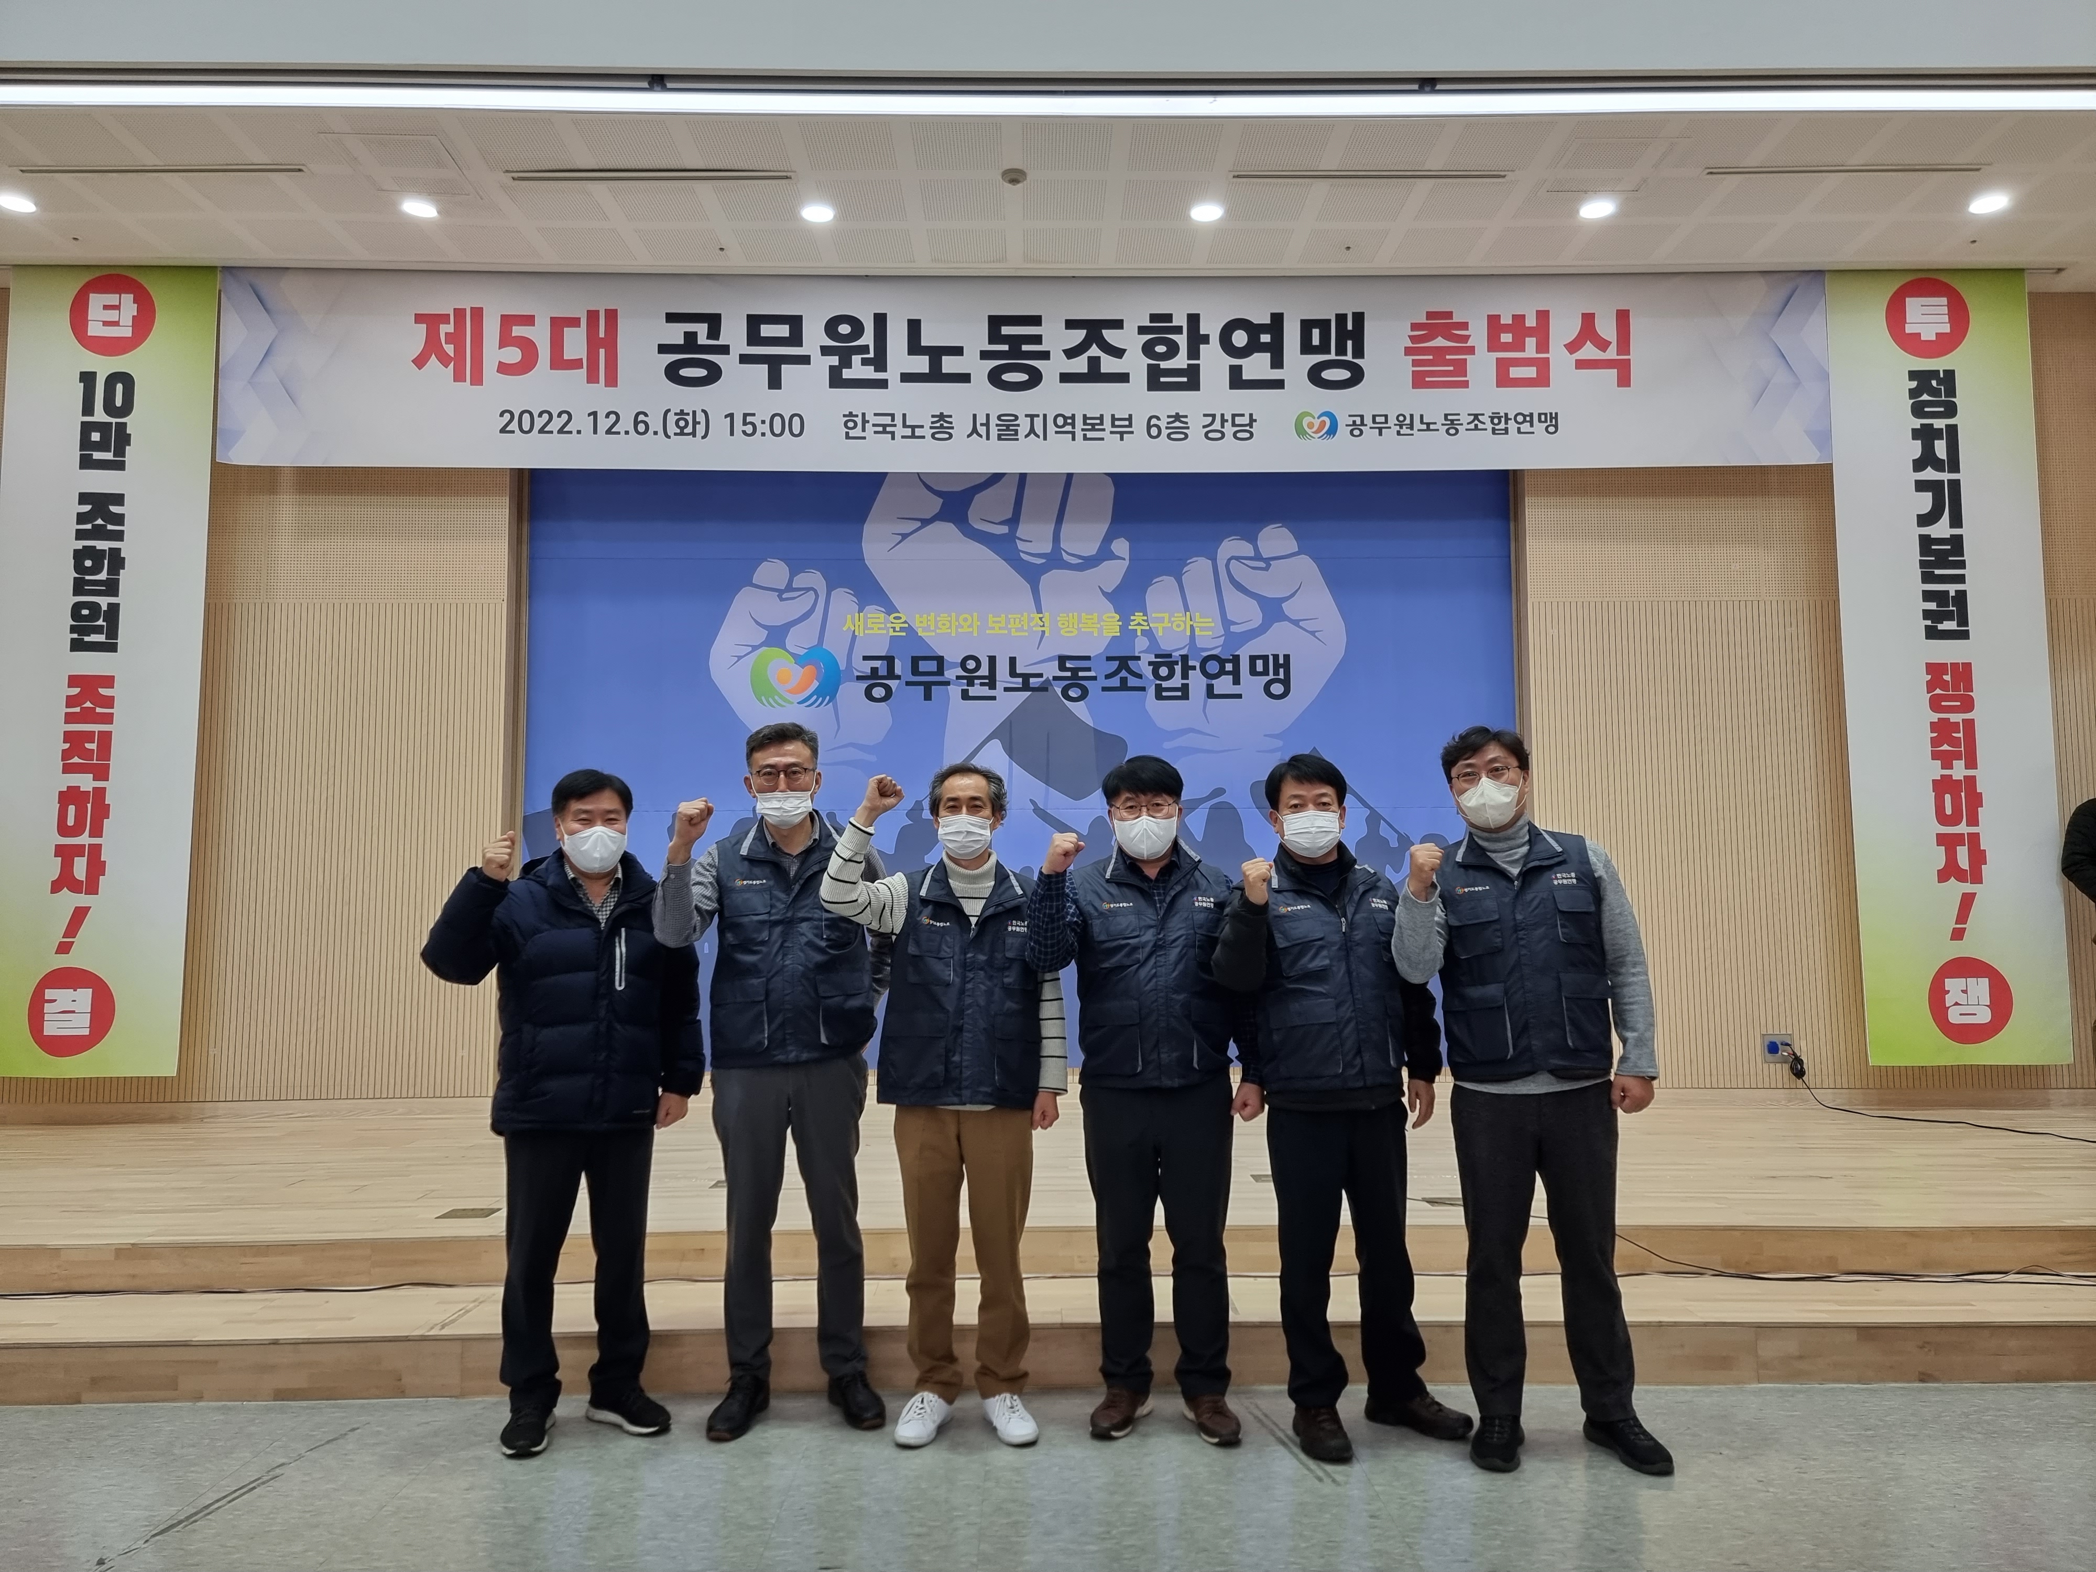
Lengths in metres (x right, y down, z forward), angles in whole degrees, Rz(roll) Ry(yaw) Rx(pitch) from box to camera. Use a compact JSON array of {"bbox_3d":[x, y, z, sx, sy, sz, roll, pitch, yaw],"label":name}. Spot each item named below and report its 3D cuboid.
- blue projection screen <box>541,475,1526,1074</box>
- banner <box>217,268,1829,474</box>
[{"bbox_3d":[-0.120,-0.204,7.448,5.107,3.273,0.040,0,-5,-1],"label":"blue projection screen"},{"bbox_3d":[-0.072,-2.040,7.112,7.874,1.031,0.040,0,-5,-1],"label":"banner"}]

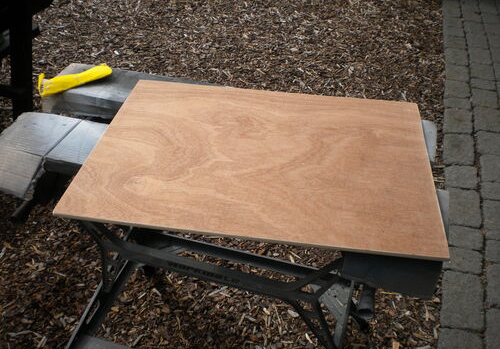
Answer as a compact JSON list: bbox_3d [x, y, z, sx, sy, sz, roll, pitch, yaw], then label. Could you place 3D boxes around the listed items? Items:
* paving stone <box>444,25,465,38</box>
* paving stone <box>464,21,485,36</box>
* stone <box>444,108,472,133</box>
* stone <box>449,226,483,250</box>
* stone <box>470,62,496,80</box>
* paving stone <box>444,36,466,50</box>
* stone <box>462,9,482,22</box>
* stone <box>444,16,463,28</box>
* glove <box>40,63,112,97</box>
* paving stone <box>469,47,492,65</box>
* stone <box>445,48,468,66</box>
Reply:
[{"bbox_3d":[1.464,-0.999,3.638,0.136,0.060,0.163,10,40,11],"label":"paving stone"},{"bbox_3d":[1.633,-1.038,3.689,0.137,0.060,0.220,10,40,11],"label":"paving stone"},{"bbox_3d":[1.119,-0.265,2.733,0.142,0.060,0.251,10,40,11],"label":"stone"},{"bbox_3d":[0.874,0.278,2.063,0.132,0.060,0.124,10,40,11],"label":"stone"},{"bbox_3d":[1.450,-0.619,3.173,0.140,0.060,0.204,10,40,11],"label":"stone"},{"bbox_3d":[1.416,-0.884,3.497,0.138,0.060,0.202,10,40,11],"label":"paving stone"},{"bbox_3d":[1.682,-1.161,3.841,0.136,0.060,0.171,10,40,11],"label":"stone"},{"bbox_3d":[1.508,-1.107,3.772,0.133,0.060,0.180,10,40,11],"label":"stone"},{"bbox_3d":[-0.502,-0.273,1.453,0.210,0.045,0.060,-25,46,-28],"label":"glove"},{"bbox_3d":[1.510,-0.755,3.340,0.137,0.060,0.231,10,40,11],"label":"paving stone"},{"bbox_3d":[1.353,-0.746,3.327,0.137,0.060,0.240,10,40,11],"label":"stone"}]

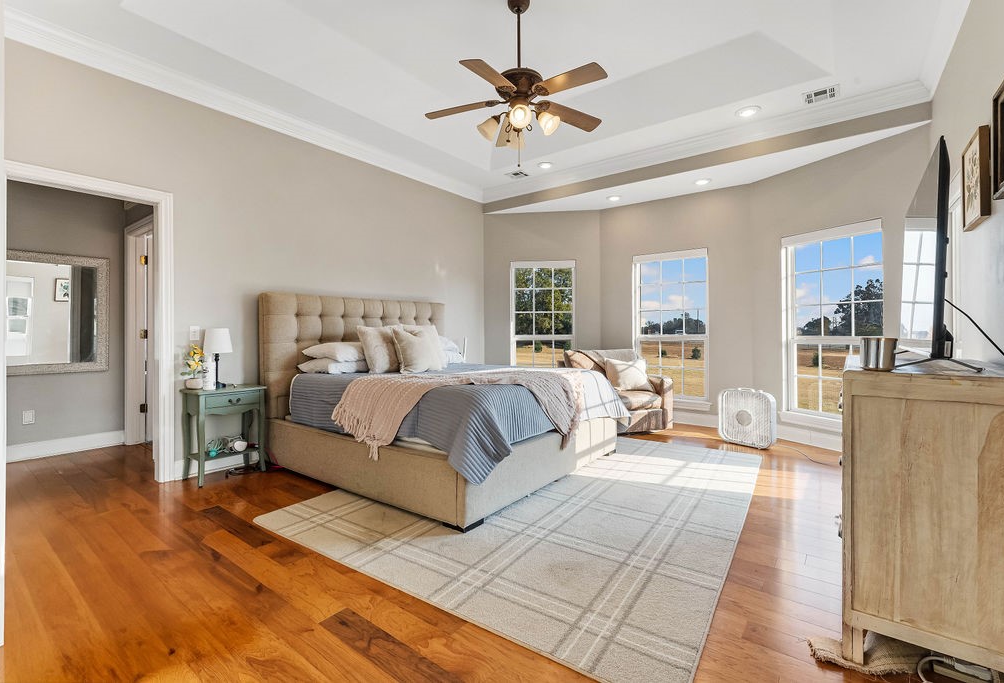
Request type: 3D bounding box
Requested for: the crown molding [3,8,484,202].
[{"bbox_3d":[-1.593,-1.935,4.167,0.110,0.130,4.369,1,1,40],"label":"crown molding"}]

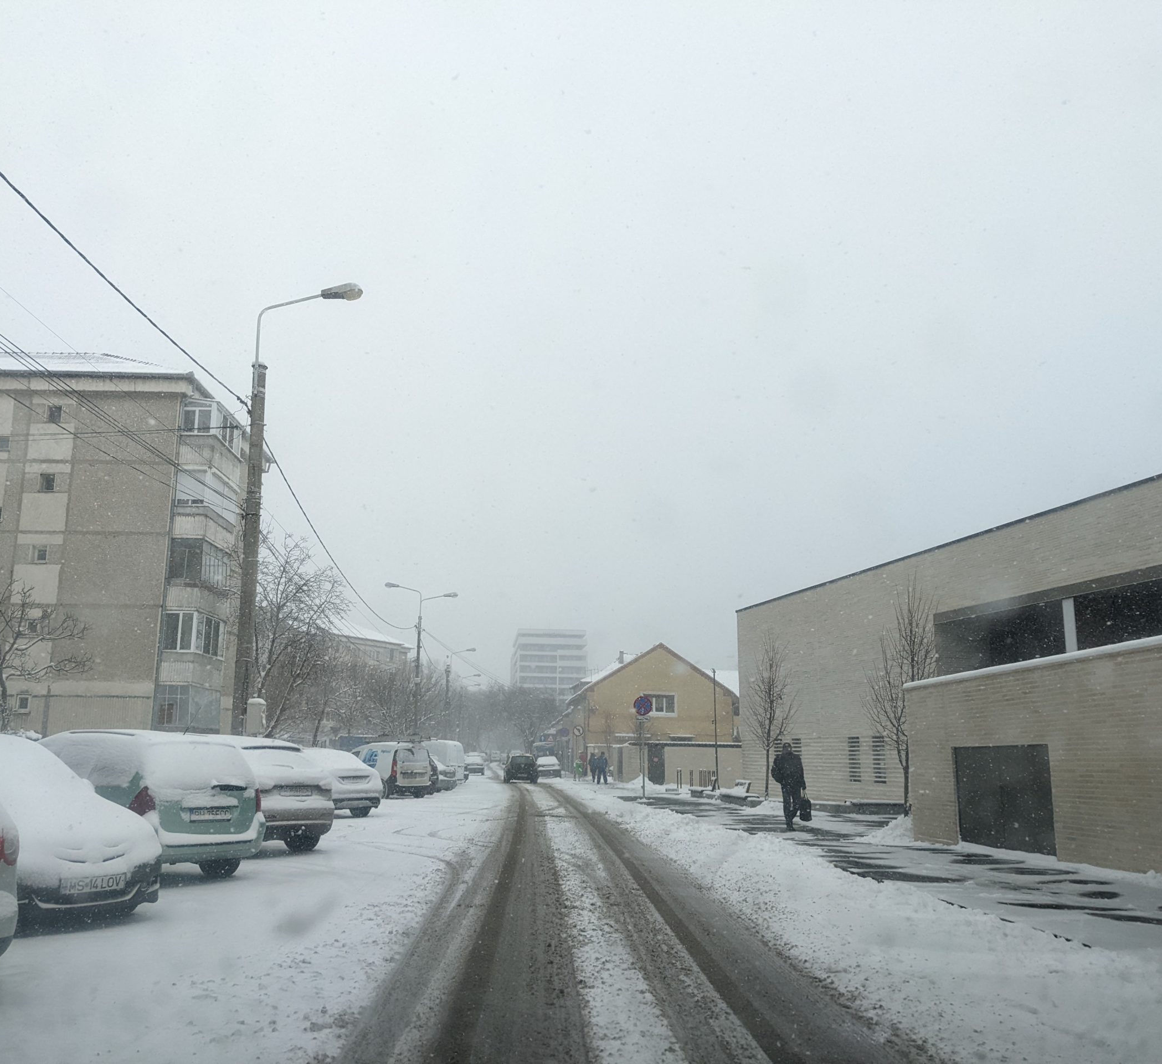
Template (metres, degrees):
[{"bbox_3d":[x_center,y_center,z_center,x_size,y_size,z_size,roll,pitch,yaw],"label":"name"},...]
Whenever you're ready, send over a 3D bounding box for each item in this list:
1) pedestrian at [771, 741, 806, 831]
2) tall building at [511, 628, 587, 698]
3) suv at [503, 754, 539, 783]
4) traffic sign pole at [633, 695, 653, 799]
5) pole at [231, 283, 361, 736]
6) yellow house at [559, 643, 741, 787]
[{"bbox_3d":[3.951,4.860,21.055,0.600,1.660,0.450,3,-12,-12],"label":"pedestrian"},{"bbox_3d":[-8.571,45.253,303.092,19.500,36.000,16.000,2,-12,-10],"label":"tall building"},{"bbox_3d":[-3.465,13.357,62.541,1.830,1.670,4.320,1,-12,-5],"label":"suv"},{"bbox_3d":[1.940,6.814,35.149,0.600,3.300,0.120,0,-12,0],"label":"traffic sign pole"},{"bbox_3d":[-5.301,0.289,20.560,1.980,10.350,0.380,1,-12,-4],"label":"pole"},{"bbox_3d":[3.652,11.257,67.110,9.900,7.600,12.000,1,-12,-4],"label":"yellow house"}]

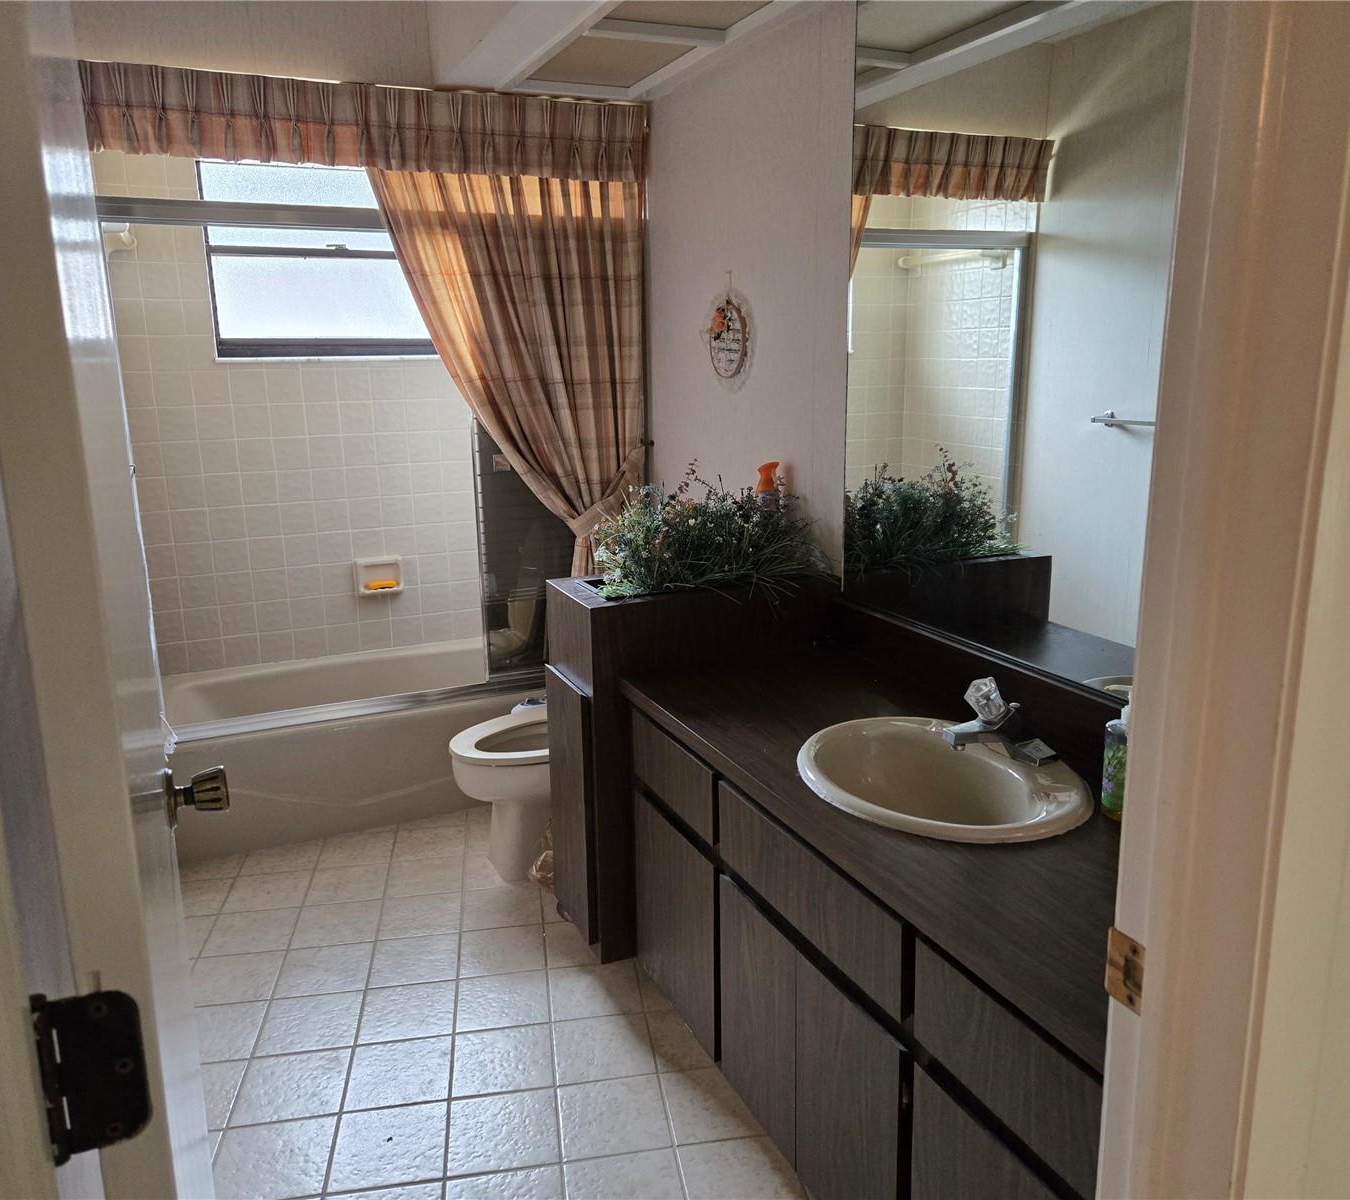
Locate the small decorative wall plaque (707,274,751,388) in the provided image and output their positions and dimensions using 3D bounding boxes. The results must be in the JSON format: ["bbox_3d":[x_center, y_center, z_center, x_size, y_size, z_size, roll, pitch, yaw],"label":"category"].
[{"bbox_3d":[0.137,-0.685,2.734,0.025,0.270,0.220,-7,15,-24],"label":"small decorative wall plaque"}]

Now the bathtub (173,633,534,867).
[{"bbox_3d":[-0.909,0.423,3.555,1.515,0.360,0.745,-7,15,-24],"label":"bathtub"}]

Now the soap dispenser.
[{"bbox_3d":[0.654,0.231,1.525,0.048,0.170,0.068,-7,15,-24],"label":"soap dispenser"}]

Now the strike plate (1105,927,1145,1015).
[{"bbox_3d":[0.340,0.281,0.802,0.006,0.057,0.036,-7,15,-24],"label":"strike plate"}]

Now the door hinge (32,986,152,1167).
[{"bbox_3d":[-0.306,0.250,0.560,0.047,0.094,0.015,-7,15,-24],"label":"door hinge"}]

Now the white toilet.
[{"bbox_3d":[-0.258,0.355,2.948,0.740,0.750,0.460,-7,15,-24],"label":"white toilet"}]

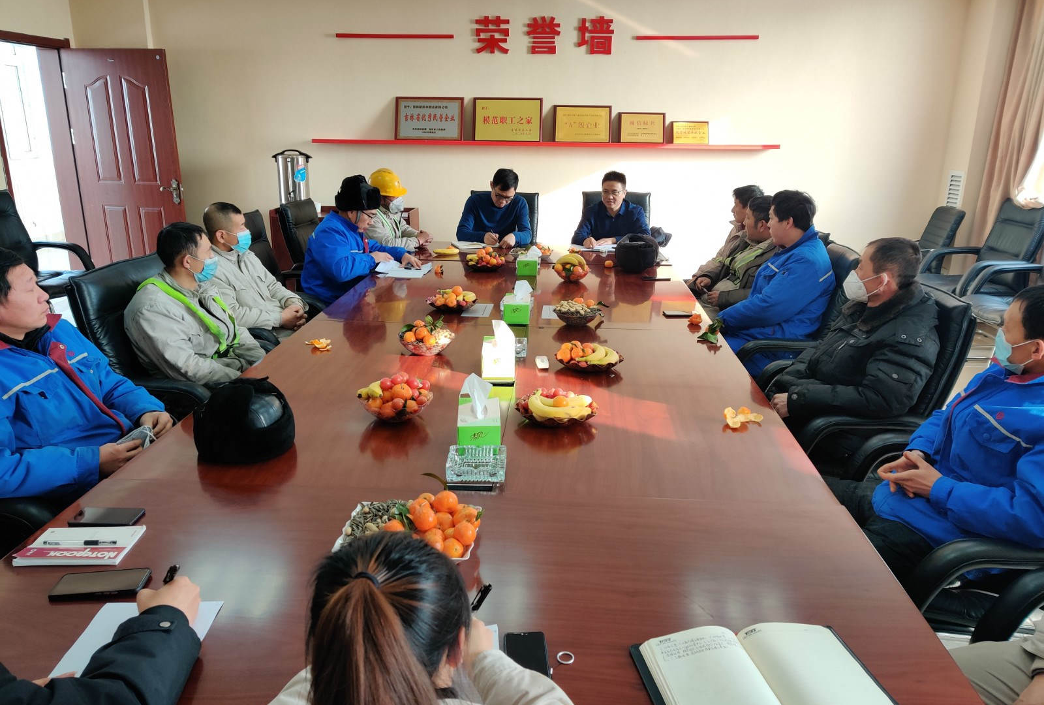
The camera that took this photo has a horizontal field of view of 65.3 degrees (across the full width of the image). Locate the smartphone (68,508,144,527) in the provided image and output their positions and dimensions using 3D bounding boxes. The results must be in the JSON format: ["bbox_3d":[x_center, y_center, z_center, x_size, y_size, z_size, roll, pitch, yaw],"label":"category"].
[{"bbox_3d":[-0.953,0.380,1.873,0.149,0.009,0.075,1,16,2],"label":"smartphone"}]

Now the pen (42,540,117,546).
[{"bbox_3d":[-0.928,0.400,1.712,0.150,0.011,0.011,0,16,-3],"label":"pen"}]

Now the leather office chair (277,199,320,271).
[{"bbox_3d":[-1.169,-0.407,5.320,0.670,1.080,0.630,4,16,11],"label":"leather office chair"}]

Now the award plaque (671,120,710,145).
[{"bbox_3d":[1.431,-1.859,6.900,0.305,0.195,0.020,2,3,3],"label":"award plaque"}]

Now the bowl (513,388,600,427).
[{"bbox_3d":[0.104,0.159,2.485,0.256,0.096,0.256,0,16,0],"label":"bowl"}]

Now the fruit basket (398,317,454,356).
[{"bbox_3d":[-0.364,-0.066,3.130,0.215,0.128,0.215,1,16,3],"label":"fruit basket"}]

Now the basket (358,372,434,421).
[{"bbox_3d":[-0.383,0.124,2.471,0.237,0.130,0.235,1,16,3],"label":"basket"}]

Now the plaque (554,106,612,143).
[{"bbox_3d":[0.488,-1.827,6.533,0.463,0.293,0.030,1,6,3],"label":"plaque"}]

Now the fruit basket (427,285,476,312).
[{"bbox_3d":[-0.333,-0.261,3.866,0.235,0.114,0.235,1,17,3],"label":"fruit basket"}]

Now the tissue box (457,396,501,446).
[{"bbox_3d":[-0.120,0.205,2.279,0.112,0.086,0.222,0,16,-3],"label":"tissue box"}]

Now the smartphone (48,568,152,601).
[{"bbox_3d":[-0.822,0.451,1.589,0.160,0.009,0.077,-2,16,-9],"label":"smartphone"}]

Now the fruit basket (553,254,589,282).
[{"bbox_3d":[0.286,-0.481,4.639,0.203,0.136,0.203,2,16,3],"label":"fruit basket"}]

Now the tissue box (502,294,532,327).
[{"bbox_3d":[-0.019,-0.196,3.666,0.112,0.086,0.222,1,16,1],"label":"tissue box"}]

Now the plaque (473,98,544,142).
[{"bbox_3d":[-0.110,-1.866,6.556,0.557,0.342,0.030,1,6,3],"label":"plaque"}]

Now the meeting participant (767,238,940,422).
[{"bbox_3d":[1.043,0.224,2.890,0.780,1.270,0.580,2,16,5],"label":"meeting participant"}]

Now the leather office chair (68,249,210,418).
[{"bbox_3d":[-1.228,0.220,3.148,0.670,1.080,0.630,4,17,13],"label":"leather office chair"}]

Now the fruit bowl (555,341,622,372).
[{"bbox_3d":[0.244,0.008,2.995,0.245,0.097,0.245,1,17,3],"label":"fruit bowl"}]

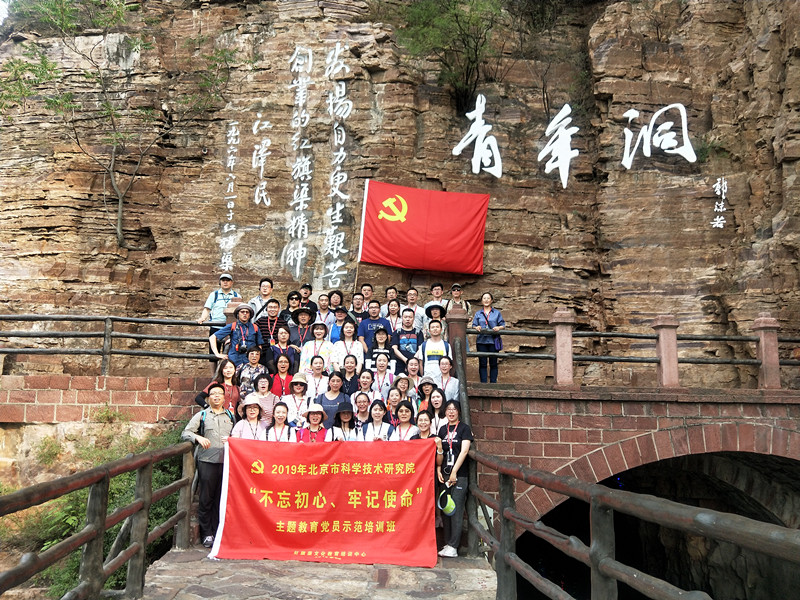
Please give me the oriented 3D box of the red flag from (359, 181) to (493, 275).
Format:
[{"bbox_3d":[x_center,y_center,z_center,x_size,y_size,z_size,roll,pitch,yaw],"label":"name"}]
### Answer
[{"bbox_3d":[0.402,-1.161,9.300,1.990,1.320,0.100,7,-7,-4],"label":"red flag"}]

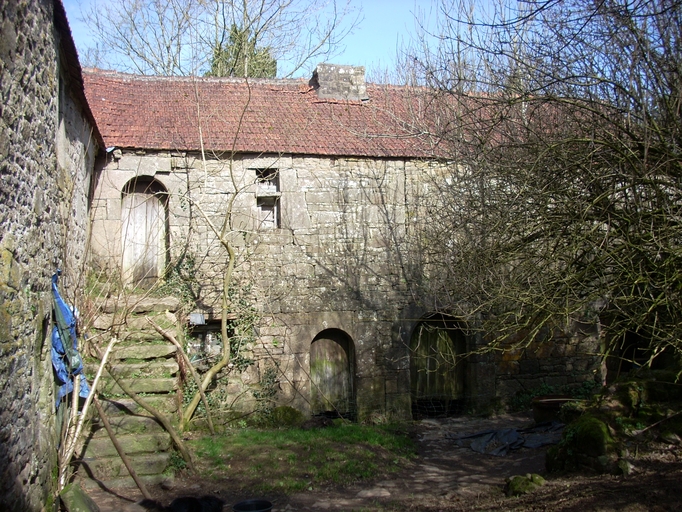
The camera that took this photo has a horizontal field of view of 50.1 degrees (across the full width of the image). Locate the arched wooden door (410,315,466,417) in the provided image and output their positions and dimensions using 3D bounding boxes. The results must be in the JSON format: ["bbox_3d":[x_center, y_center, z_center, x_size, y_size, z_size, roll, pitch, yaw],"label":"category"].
[{"bbox_3d":[1.895,2.156,14.097,1.100,1.930,0.160,0,-3,-13],"label":"arched wooden door"}]

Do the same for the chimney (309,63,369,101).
[{"bbox_3d":[-0.092,-3.756,16.400,1.070,0.790,1.000,0,-3,-13],"label":"chimney"}]

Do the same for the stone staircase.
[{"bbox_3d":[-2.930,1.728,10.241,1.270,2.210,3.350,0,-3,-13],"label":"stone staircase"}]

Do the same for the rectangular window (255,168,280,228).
[{"bbox_3d":[-1.356,-1.068,13.547,0.460,1.100,0.200,0,-3,-13],"label":"rectangular window"}]

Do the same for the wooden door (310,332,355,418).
[{"bbox_3d":[-0.149,2.195,13.624,0.840,1.660,0.160,0,-3,-13],"label":"wooden door"}]

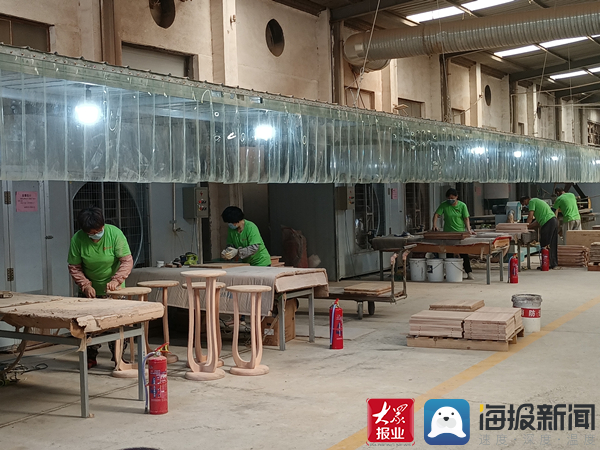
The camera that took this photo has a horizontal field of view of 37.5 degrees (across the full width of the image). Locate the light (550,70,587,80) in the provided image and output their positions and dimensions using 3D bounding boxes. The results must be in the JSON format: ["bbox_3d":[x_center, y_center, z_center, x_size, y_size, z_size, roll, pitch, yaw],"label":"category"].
[{"bbox_3d":[8.861,-4.954,29.145,1.060,0.060,0.900,-8,-2,30],"label":"light"}]

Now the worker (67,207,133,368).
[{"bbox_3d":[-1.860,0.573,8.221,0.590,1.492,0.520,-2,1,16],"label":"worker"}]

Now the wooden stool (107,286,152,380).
[{"bbox_3d":[-1.492,0.938,7.799,0.393,0.753,0.393,-2,1,0],"label":"wooden stool"}]

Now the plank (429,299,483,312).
[{"bbox_3d":[1.655,0.852,9.326,0.430,0.065,0.530,-1,2,28],"label":"plank"}]

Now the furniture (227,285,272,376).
[{"bbox_3d":[-0.443,0.900,7.577,0.380,0.725,0.380,-2,2,0],"label":"furniture"}]

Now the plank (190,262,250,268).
[{"bbox_3d":[-0.866,0.452,9.676,0.470,0.026,0.460,0,2,39],"label":"plank"}]

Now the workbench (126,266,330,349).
[{"bbox_3d":[-1.005,0.885,9.490,2.417,0.745,1.057,-2,1,30],"label":"workbench"}]

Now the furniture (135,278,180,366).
[{"bbox_3d":[-1.328,0.921,8.412,0.398,0.747,0.398,-2,1,0],"label":"furniture"}]

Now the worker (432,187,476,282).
[{"bbox_3d":[2.763,0.151,15.873,0.680,1.621,0.480,-2,1,20],"label":"worker"}]

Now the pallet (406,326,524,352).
[{"bbox_3d":[1.672,1.110,8.822,0.985,0.107,0.910,-1,2,25],"label":"pallet"}]

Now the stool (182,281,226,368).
[{"bbox_3d":[-0.862,0.911,8.112,0.398,0.743,0.398,-2,1,0],"label":"stool"}]

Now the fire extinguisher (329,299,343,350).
[{"bbox_3d":[0.352,0.976,8.744,0.150,0.489,0.140,-2,1,3],"label":"fire extinguisher"}]

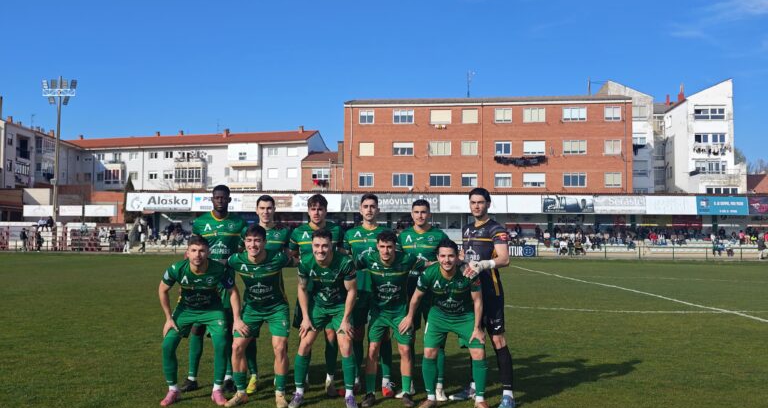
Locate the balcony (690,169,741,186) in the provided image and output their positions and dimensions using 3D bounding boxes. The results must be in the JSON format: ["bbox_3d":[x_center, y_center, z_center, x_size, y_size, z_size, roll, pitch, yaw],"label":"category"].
[{"bbox_3d":[34.059,-2.706,79.300,4.500,1.700,2.300,0,-2,7],"label":"balcony"}]

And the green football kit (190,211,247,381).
[{"bbox_3d":[-1.542,0.852,7.150,0.530,1.560,0.320,1,-2,-8],"label":"green football kit"}]

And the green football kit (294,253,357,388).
[{"bbox_3d":[-0.496,0.954,6.470,0.520,1.160,0.520,1,-2,-4],"label":"green football kit"}]

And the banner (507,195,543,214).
[{"bbox_3d":[11.227,0.020,61.829,2.762,1.473,0.100,0,-2,3],"label":"banner"}]

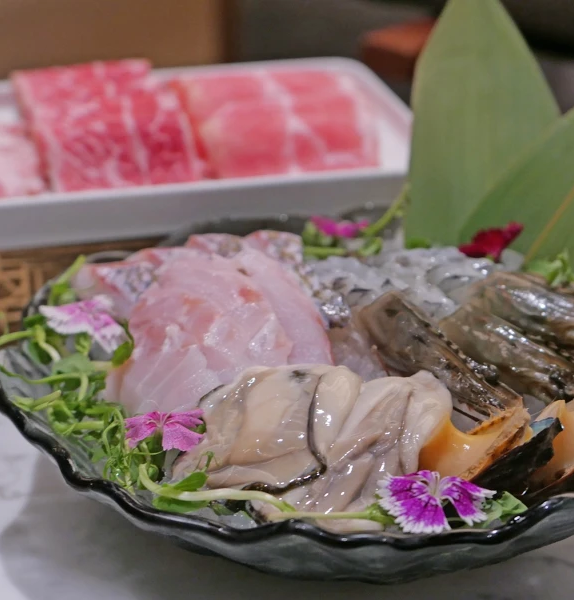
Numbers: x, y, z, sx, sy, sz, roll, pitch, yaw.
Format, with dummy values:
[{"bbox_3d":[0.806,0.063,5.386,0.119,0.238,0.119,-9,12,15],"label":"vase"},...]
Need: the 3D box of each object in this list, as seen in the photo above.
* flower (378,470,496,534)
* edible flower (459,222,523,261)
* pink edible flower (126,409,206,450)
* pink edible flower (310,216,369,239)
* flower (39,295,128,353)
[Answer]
[{"bbox_3d":[0.043,0.059,0.439,0.033,0.010,0.025,3,32,5],"label":"flower"},{"bbox_3d":[0.082,-0.023,0.601,0.024,0.010,0.018,-17,21,15],"label":"edible flower"},{"bbox_3d":[-0.039,0.041,0.478,0.025,0.010,0.019,-4,24,-5],"label":"pink edible flower"},{"bbox_3d":[0.022,-0.031,0.639,0.025,0.010,0.018,4,24,0],"label":"pink edible flower"},{"bbox_3d":[-0.074,0.009,0.548,0.030,0.010,0.023,14,28,-15],"label":"flower"}]

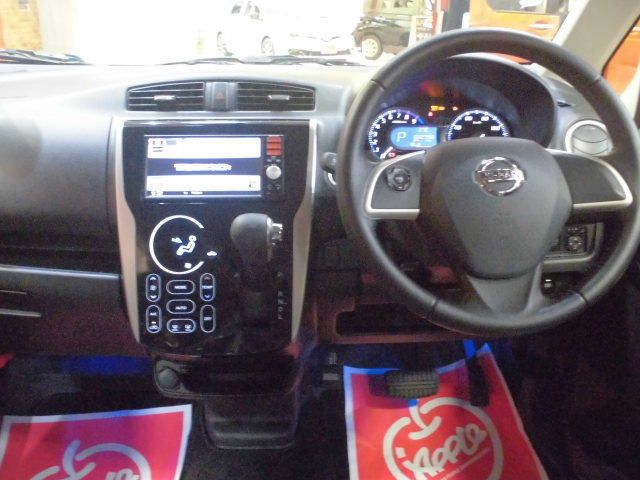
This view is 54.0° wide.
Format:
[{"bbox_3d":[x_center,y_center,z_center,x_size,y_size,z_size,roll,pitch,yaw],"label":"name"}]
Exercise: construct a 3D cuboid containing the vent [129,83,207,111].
[{"bbox_3d":[-0.230,-0.213,0.935,0.115,0.042,0.030,0,-3,0],"label":"vent"}]

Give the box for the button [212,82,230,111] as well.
[{"bbox_3d":[-0.147,-0.212,0.930,0.029,0.041,0.020,0,-3,0],"label":"button"}]

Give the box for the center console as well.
[{"bbox_3d":[-0.151,0.024,0.900,0.277,0.390,0.120,0,-4,0],"label":"center console"}]

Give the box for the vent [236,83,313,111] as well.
[{"bbox_3d":[-0.066,-0.213,0.935,0.115,0.042,0.030,0,-3,0],"label":"vent"}]

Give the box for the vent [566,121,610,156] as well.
[{"bbox_3d":[0.407,-0.147,0.945,0.078,0.075,0.030,0,-3,6],"label":"vent"}]

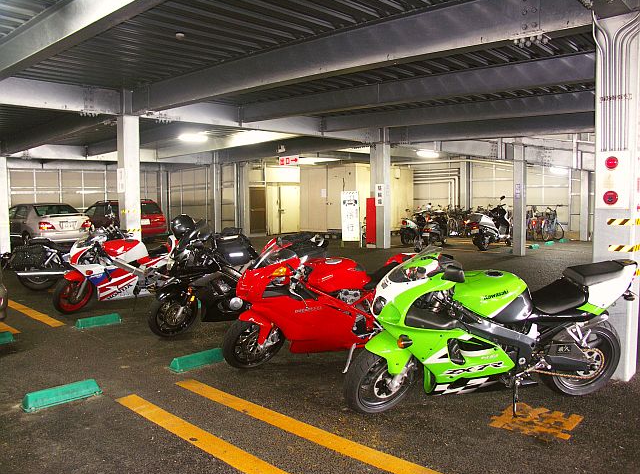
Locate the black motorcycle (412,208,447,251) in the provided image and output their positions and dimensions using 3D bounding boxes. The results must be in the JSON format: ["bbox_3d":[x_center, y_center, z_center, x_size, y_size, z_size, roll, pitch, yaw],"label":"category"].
[{"bbox_3d":[3.200,-0.240,15.000,0.720,1.150,1.950,3,6,37],"label":"black motorcycle"}]

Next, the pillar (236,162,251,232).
[{"bbox_3d":[-3.000,-1.540,20.300,0.340,3.000,0.340,3,6,41],"label":"pillar"}]

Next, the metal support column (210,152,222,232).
[{"bbox_3d":[-3.920,-1.630,19.800,0.280,3.200,0.280,3,6,41],"label":"metal support column"}]

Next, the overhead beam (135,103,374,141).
[{"bbox_3d":[-0.956,-2.590,11.567,0.220,0.480,6.736,3,6,43],"label":"overhead beam"}]

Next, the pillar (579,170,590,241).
[{"bbox_3d":[8.777,-1.045,17.118,0.270,2.350,0.270,3,6,42],"label":"pillar"}]

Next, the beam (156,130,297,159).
[{"bbox_3d":[-2.850,-2.790,15.200,7.200,0.420,0.220,3,6,41],"label":"beam"}]

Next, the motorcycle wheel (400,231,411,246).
[{"bbox_3d":[2.742,-0.029,16.212,0.130,0.530,0.530,3,6,42],"label":"motorcycle wheel"}]

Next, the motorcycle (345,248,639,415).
[{"bbox_3d":[1.109,0.614,3.566,2.060,1.120,0.720,-1,4,-9],"label":"motorcycle"}]

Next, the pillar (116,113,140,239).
[{"bbox_3d":[-3.074,-0.531,8.372,0.280,2.750,0.280,3,6,42],"label":"pillar"}]

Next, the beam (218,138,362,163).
[{"bbox_3d":[-1.100,-2.920,17.150,7.300,0.520,0.250,3,6,41],"label":"beam"}]

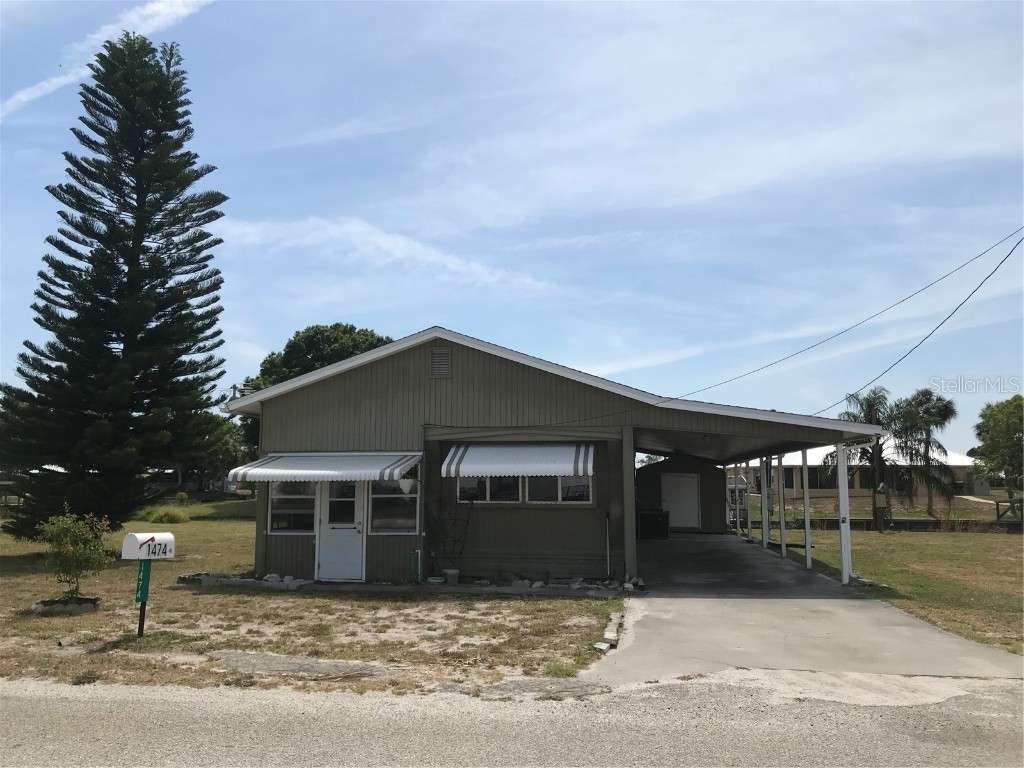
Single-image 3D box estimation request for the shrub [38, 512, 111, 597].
[{"bbox_3d":[-6.034,2.371,11.450,0.950,1.200,0.920,0,-7,0],"label":"shrub"}]

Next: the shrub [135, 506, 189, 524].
[{"bbox_3d":[-16.165,6.042,38.200,2.200,0.780,1.900,0,-7,0],"label":"shrub"}]

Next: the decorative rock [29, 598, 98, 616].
[{"bbox_3d":[-6.132,3.056,11.350,0.900,0.160,0.780,0,-7,0],"label":"decorative rock"}]

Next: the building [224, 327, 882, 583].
[{"bbox_3d":[1.408,2.036,21.832,11.650,4.570,15.200,-1,-7,8],"label":"building"}]

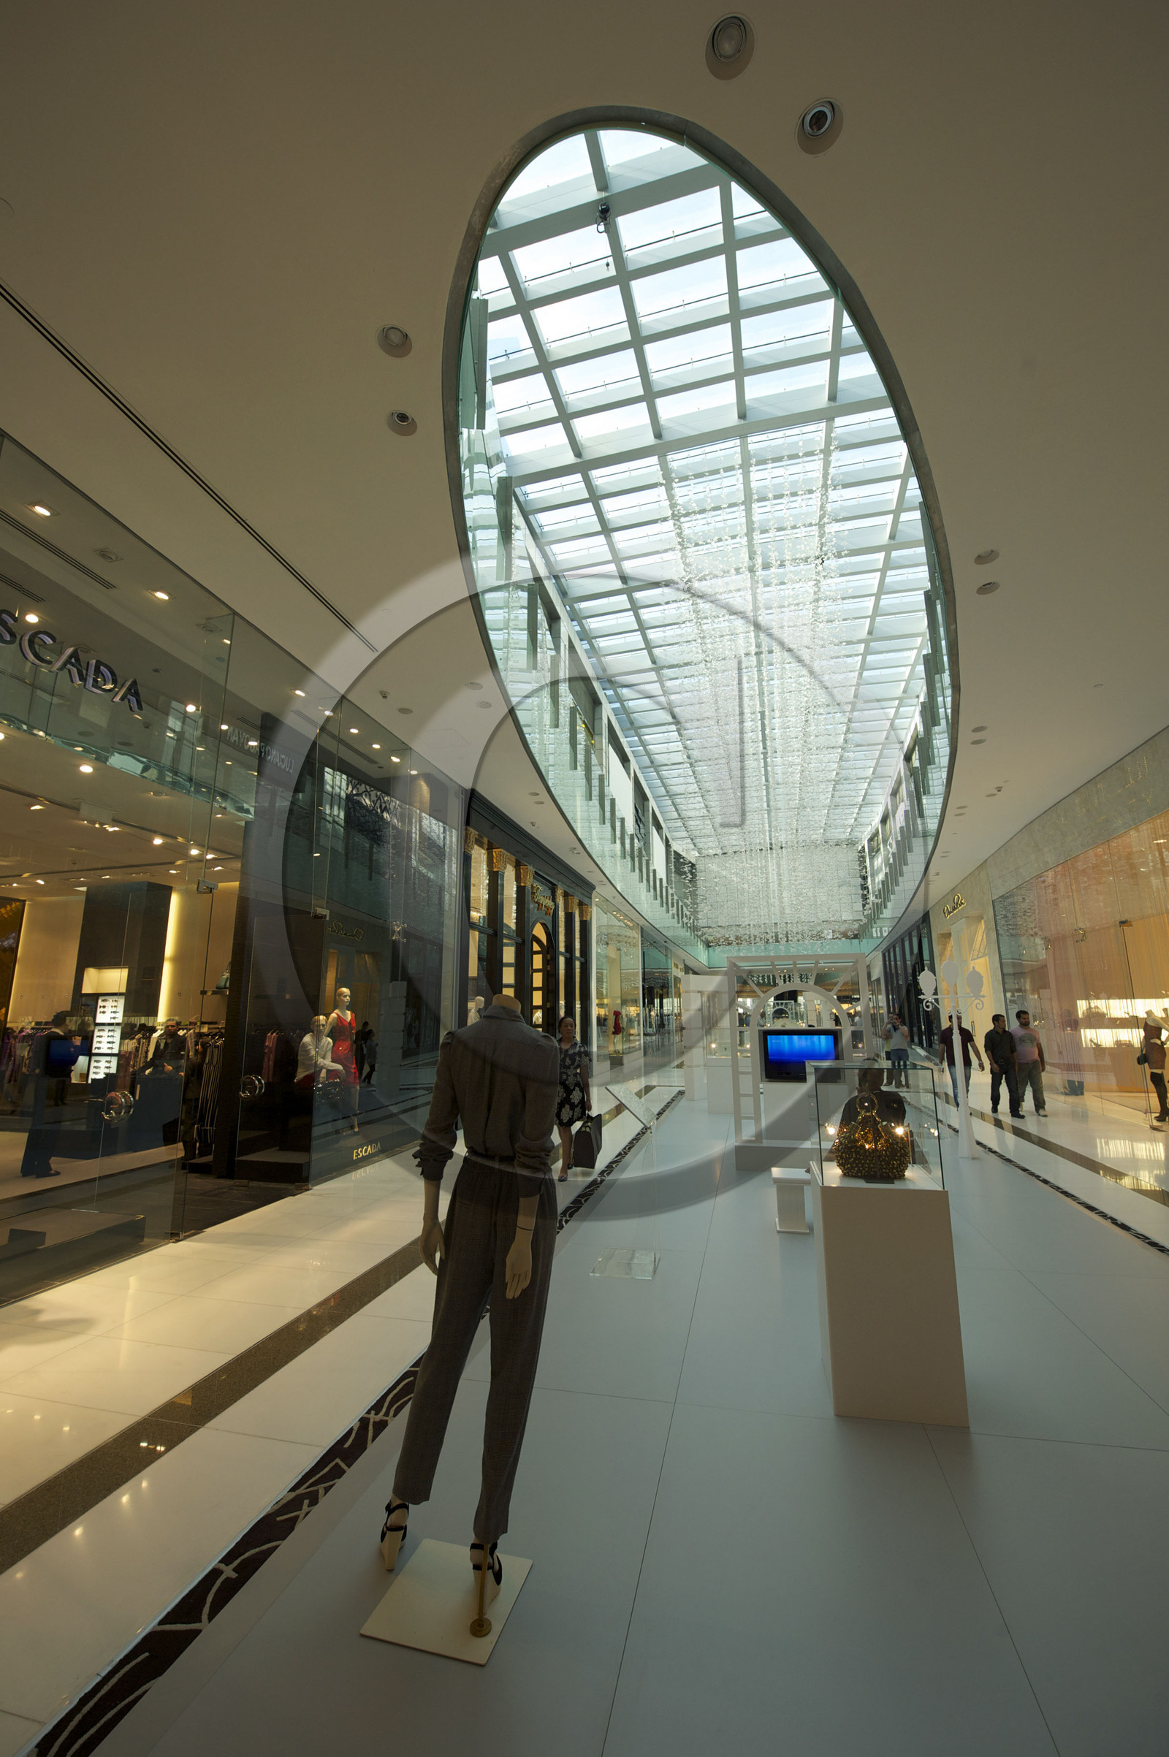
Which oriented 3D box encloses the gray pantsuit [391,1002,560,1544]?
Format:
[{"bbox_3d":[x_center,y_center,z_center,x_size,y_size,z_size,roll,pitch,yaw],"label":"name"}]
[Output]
[{"bbox_3d":[-0.331,1.164,2.210,0.500,1.492,0.334,-6,-13,24],"label":"gray pantsuit"}]

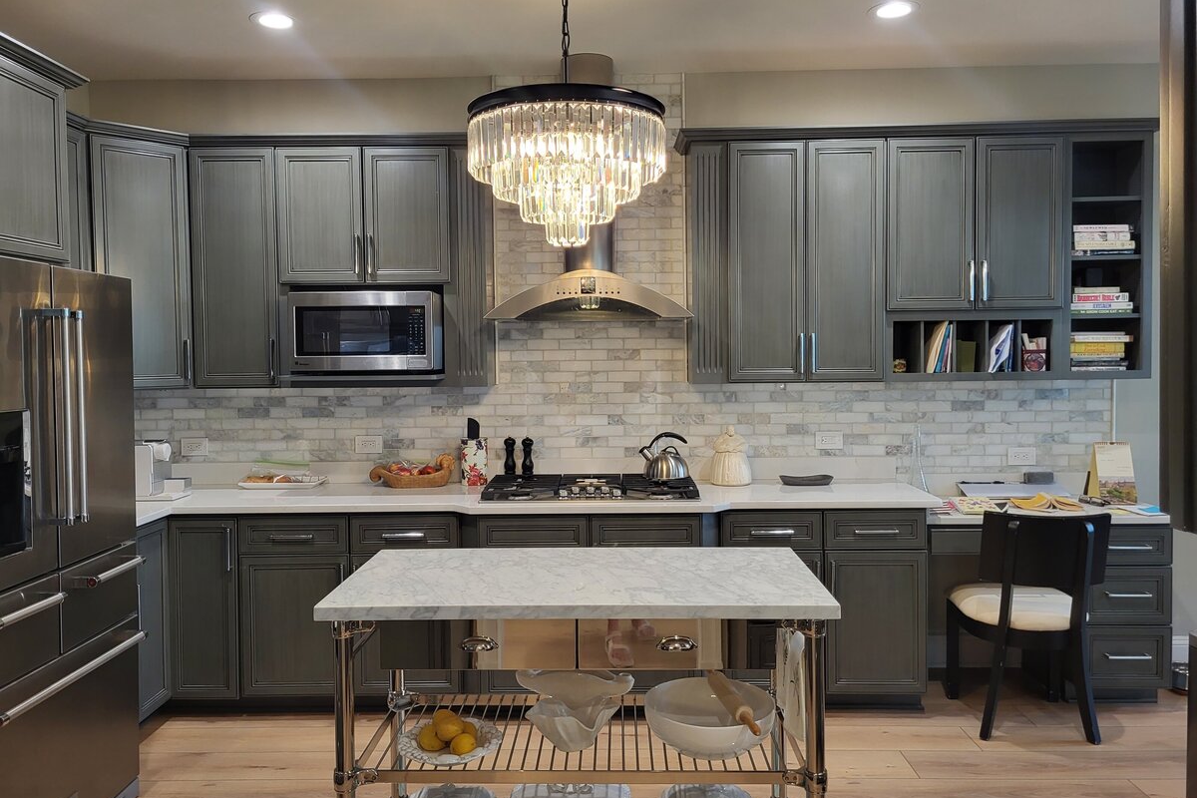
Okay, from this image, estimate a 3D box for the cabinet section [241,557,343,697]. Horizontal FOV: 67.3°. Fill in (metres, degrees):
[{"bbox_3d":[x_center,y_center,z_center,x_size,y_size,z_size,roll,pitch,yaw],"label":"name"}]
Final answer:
[{"bbox_3d":[-1.237,0.923,3.994,0.447,0.586,0.610,-1,2,1],"label":"cabinet section"}]

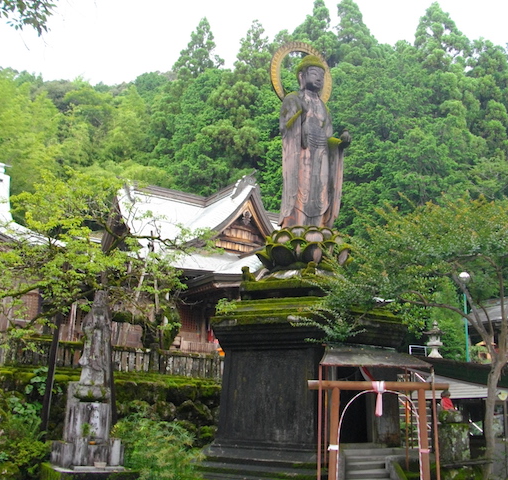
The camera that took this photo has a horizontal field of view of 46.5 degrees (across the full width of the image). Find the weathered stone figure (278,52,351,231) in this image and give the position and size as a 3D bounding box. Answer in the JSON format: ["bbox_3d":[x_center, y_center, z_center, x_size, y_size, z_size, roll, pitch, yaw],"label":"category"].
[{"bbox_3d":[1.845,-3.518,18.733,2.300,6.791,1.750,12,-19,-32],"label":"weathered stone figure"}]

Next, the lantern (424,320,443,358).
[{"bbox_3d":[6.986,3.988,22.767,0.800,1.800,0.800,-2,-16,12],"label":"lantern"}]

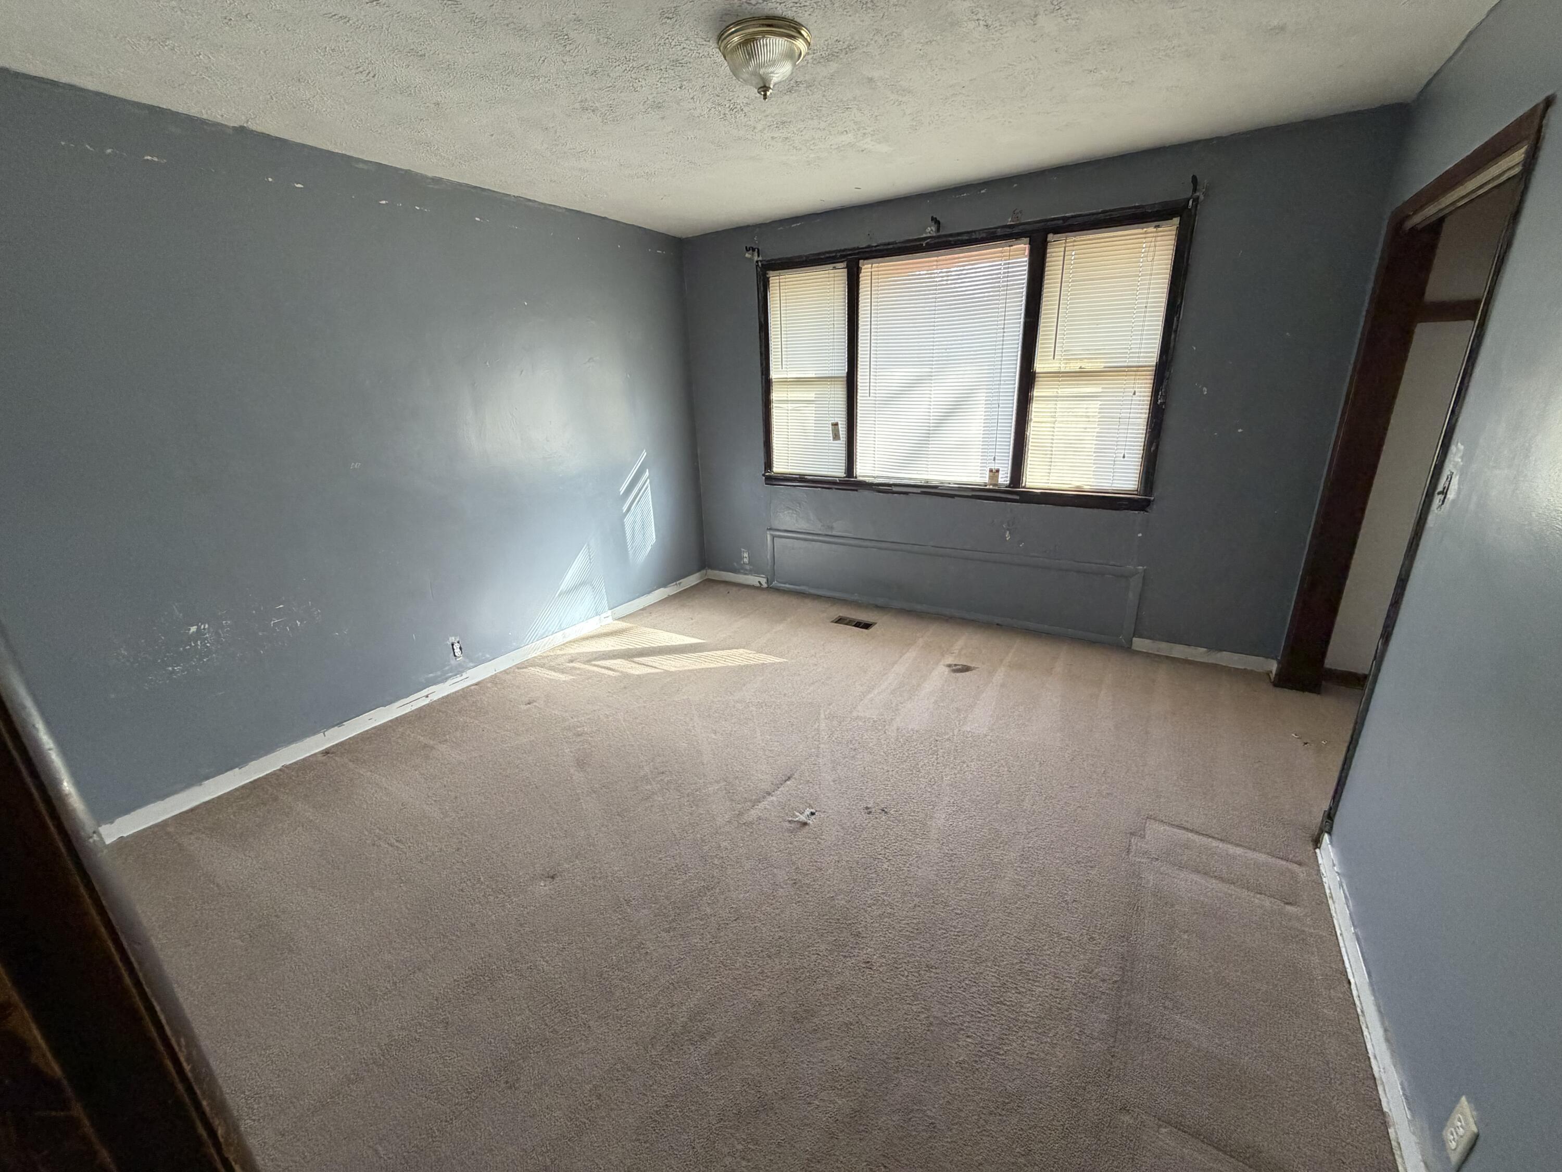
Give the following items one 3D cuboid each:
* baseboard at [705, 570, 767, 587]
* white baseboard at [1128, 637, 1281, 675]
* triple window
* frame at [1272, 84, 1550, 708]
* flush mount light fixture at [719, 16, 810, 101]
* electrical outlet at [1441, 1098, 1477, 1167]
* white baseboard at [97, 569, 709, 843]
[{"bbox_3d":[-0.355,-0.062,4.900,0.579,0.076,0.017,9,21,30],"label":"baseboard"},{"bbox_3d":[2.240,0.364,3.371,0.640,0.076,0.017,9,21,30],"label":"white baseboard"},{"bbox_3d":[0.899,-1.236,3.688,2.389,1.435,0.079,9,21,30],"label":"triple window"},{"bbox_3d":[2.099,-0.266,2.183,0.182,2.032,1.330,9,21,30],"label":"frame"},{"bbox_3d":[-0.045,-1.503,1.846,0.269,0.141,0.269,-2,18,1],"label":"flush mount light fixture"},{"bbox_3d":[1.169,0.945,1.087,0.008,0.116,0.070,9,21,30],"label":"electrical outlet"},{"bbox_3d":[-1.526,0.408,3.612,0.017,0.073,3.564,9,21,30],"label":"white baseboard"}]

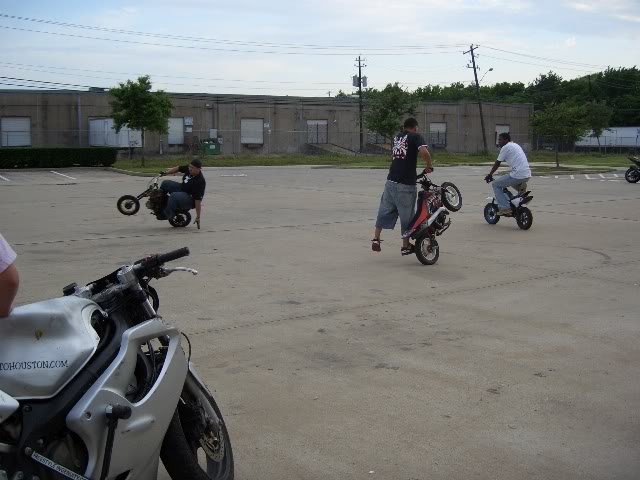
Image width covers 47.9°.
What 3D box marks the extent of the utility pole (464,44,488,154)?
[{"bbox_3d":[16.031,-14.112,72.727,0.900,11.002,1.900,-12,9,-26],"label":"utility pole"}]

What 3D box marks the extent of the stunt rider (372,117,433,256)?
[{"bbox_3d":[1.040,-0.662,9.076,0.620,1.749,0.620,7,10,40],"label":"stunt rider"}]

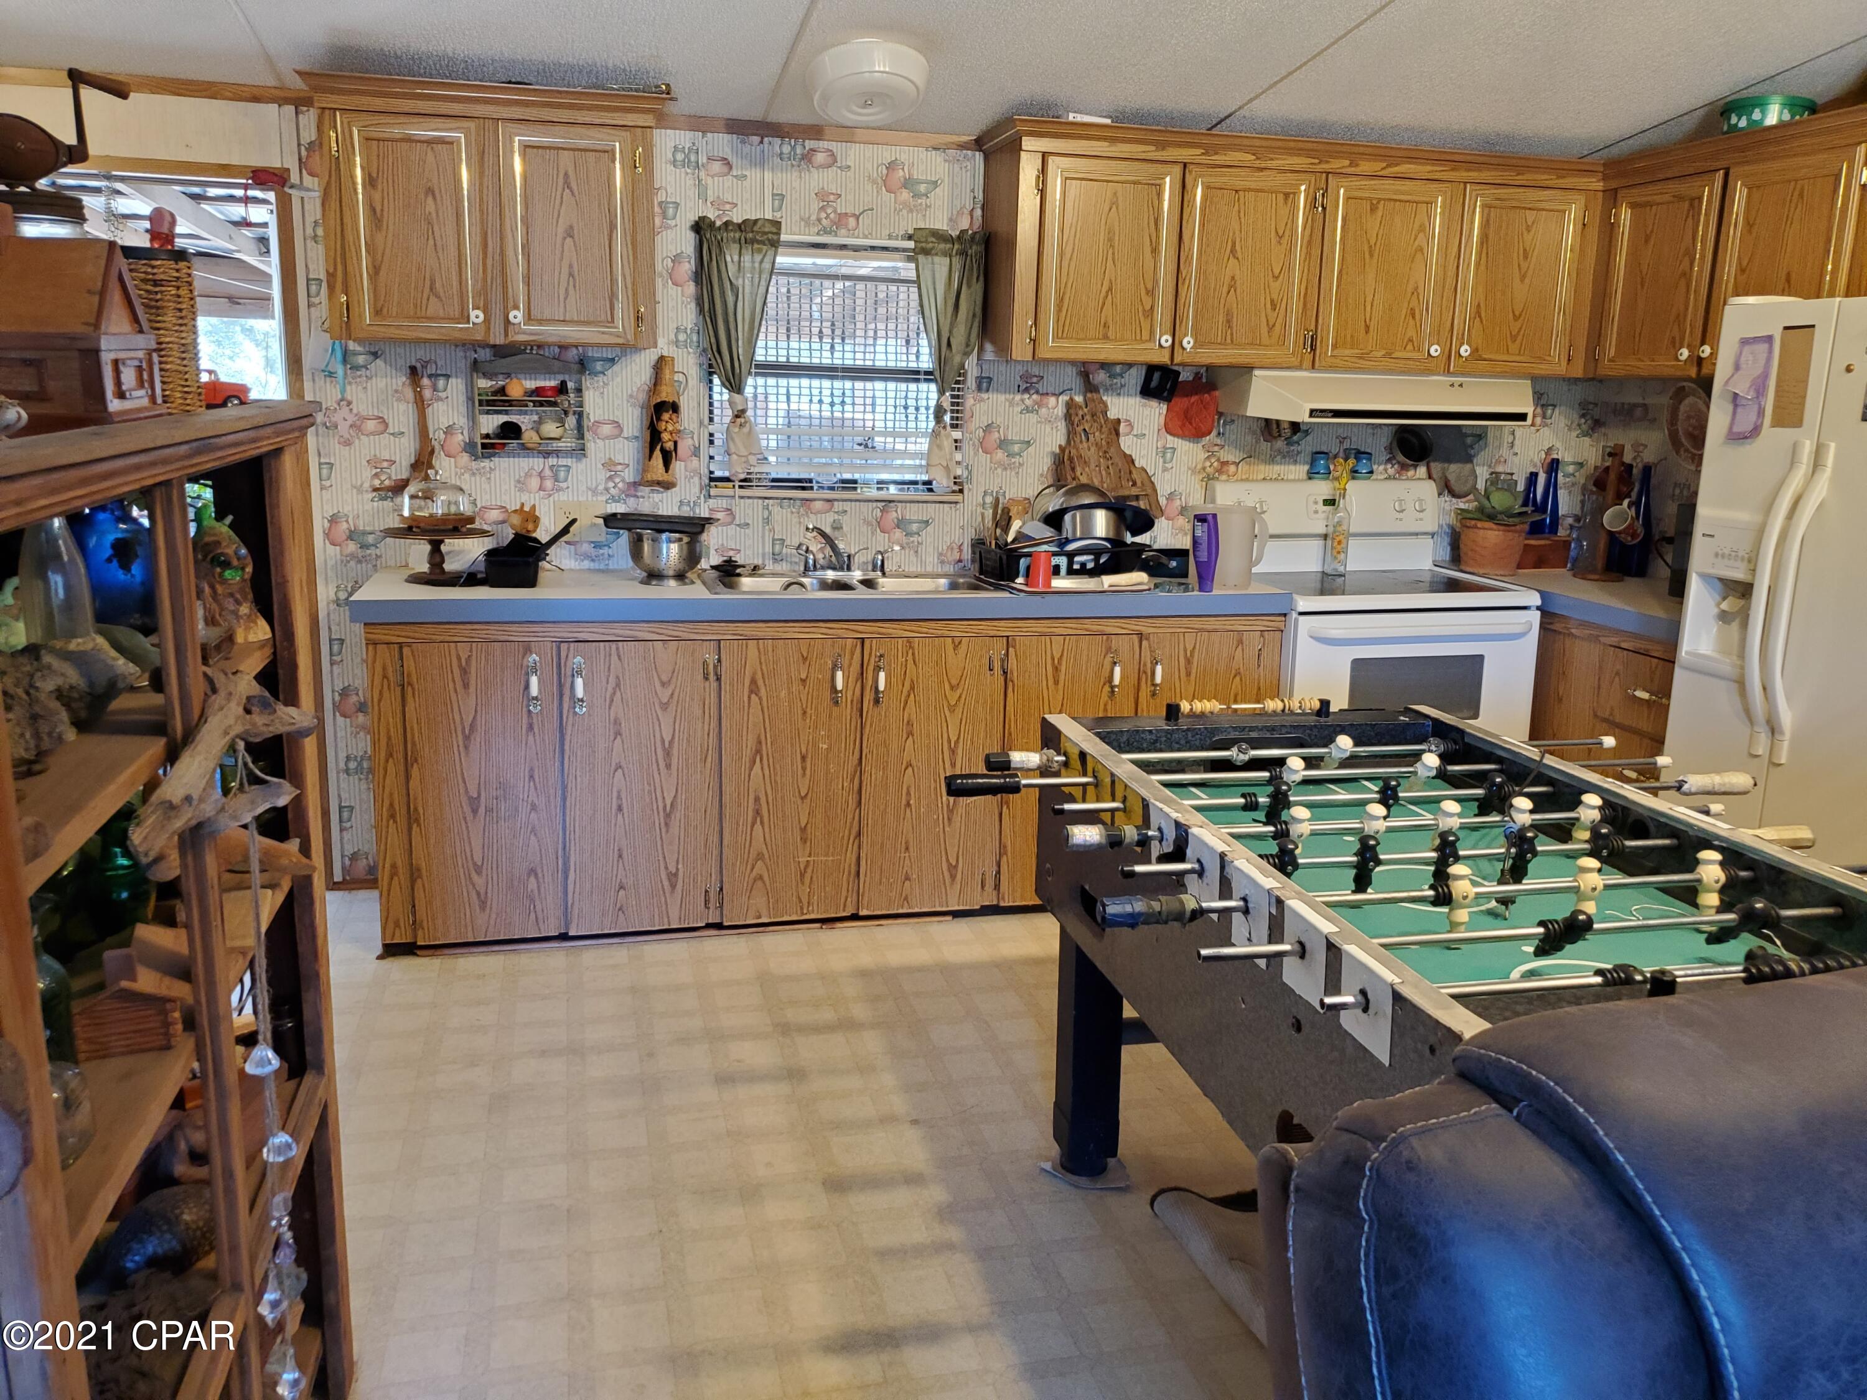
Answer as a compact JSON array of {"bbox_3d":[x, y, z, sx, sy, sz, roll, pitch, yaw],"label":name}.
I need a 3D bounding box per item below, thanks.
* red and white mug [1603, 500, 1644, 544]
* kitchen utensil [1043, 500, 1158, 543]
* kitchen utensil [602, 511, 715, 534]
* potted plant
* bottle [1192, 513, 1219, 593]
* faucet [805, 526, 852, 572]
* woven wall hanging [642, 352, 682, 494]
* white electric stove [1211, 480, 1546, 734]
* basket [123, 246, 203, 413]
[{"bbox_3d":[2.083,-0.534,4.230,0.100,0.115,0.088,27,6,-27],"label":"red and white mug"},{"bbox_3d":[0.472,-0.505,3.991,0.310,0.120,0.280,-2,12,-13],"label":"kitchen utensil"},{"bbox_3d":[-0.719,-0.461,3.696,0.323,0.045,0.216,1,12,-14],"label":"kitchen utensil"},{"bbox_3d":[1.778,-0.532,4.414,0.284,0.266,0.274,-2,13,-14],"label":"potted plant"},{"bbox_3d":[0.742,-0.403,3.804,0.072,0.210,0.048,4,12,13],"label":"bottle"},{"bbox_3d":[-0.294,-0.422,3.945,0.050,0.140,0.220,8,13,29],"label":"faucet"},{"bbox_3d":[-0.754,-0.765,3.874,0.100,0.358,0.083,2,12,-15],"label":"woven wall hanging"},{"bbox_3d":[1.260,-0.049,4.232,0.772,1.165,0.666,-2,13,-14],"label":"white electric stove"},{"bbox_3d":[-0.760,-0.362,1.378,0.085,0.157,0.085,-2,13,-14],"label":"basket"}]

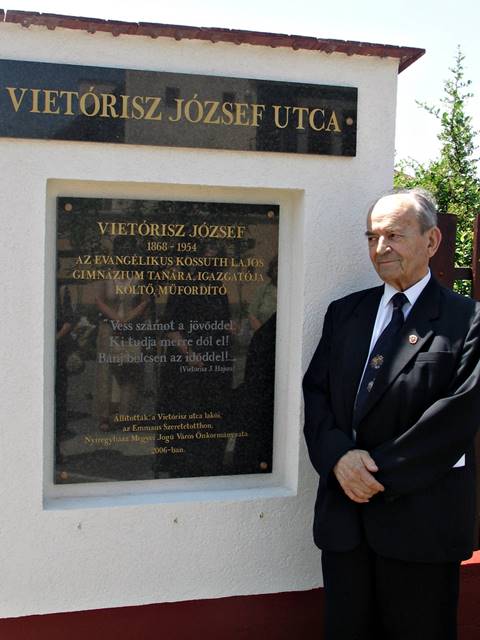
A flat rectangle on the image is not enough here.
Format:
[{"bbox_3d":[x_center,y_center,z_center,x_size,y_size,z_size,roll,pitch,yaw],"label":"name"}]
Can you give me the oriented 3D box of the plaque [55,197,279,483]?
[{"bbox_3d":[-0.205,0.062,2.188,0.636,0.798,0.030,0,4,-13],"label":"plaque"}]

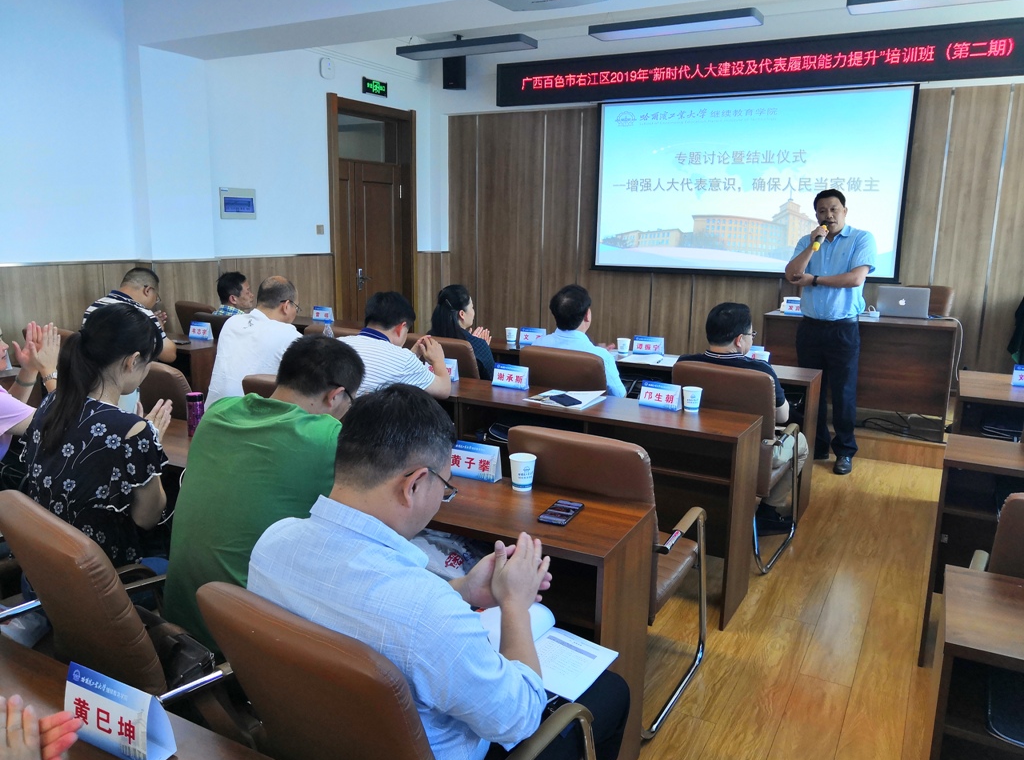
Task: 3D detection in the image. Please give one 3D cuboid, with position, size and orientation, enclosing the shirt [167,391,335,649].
[{"bbox_3d":[-0.613,0.342,1.909,0.480,0.620,0.410,10,14,38],"label":"shirt"}]

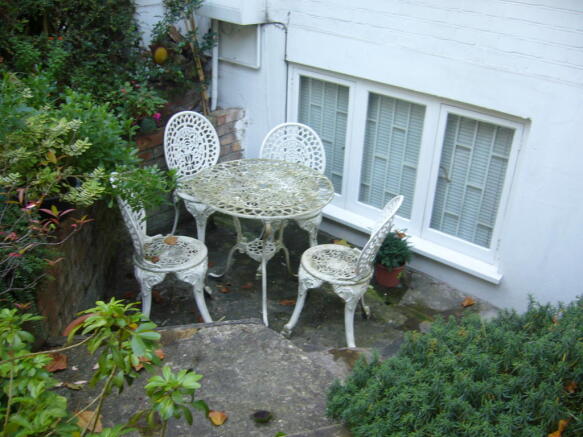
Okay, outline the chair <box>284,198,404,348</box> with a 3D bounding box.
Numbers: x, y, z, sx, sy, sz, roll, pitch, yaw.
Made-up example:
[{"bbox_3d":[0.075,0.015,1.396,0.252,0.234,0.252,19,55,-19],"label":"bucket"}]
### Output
[{"bbox_3d":[0.288,0.222,3.167,0.482,0.859,0.429,16,31,25],"label":"chair"}]

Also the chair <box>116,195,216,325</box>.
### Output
[{"bbox_3d":[-0.684,0.163,3.206,0.482,0.859,0.429,-4,29,-12],"label":"chair"}]

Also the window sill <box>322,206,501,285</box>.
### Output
[{"bbox_3d":[0.600,0.060,4.017,1.776,0.072,0.125,23,34,34],"label":"window sill"}]

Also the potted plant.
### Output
[{"bbox_3d":[0.631,0.276,3.671,0.241,0.318,0.241,2,28,0],"label":"potted plant"}]

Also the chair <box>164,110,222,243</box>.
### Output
[{"bbox_3d":[-0.575,-0.240,3.977,0.429,0.859,0.482,-20,35,-35],"label":"chair"}]

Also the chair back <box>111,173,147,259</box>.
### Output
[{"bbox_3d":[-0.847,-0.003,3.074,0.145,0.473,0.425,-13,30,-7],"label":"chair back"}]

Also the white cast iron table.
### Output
[{"bbox_3d":[-0.166,0.122,3.498,0.784,0.700,0.784,2,28,-1],"label":"white cast iron table"}]

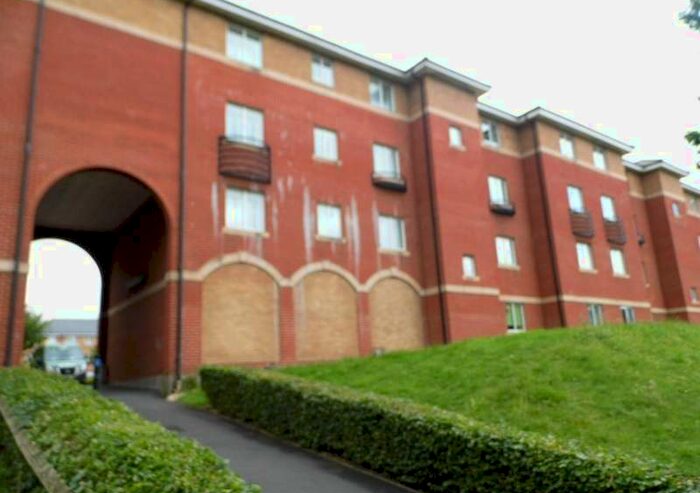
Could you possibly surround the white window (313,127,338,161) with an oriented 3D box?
[{"bbox_3d":[-0.773,-3.357,16.644,0.913,1.014,0.120,6,-17,-36],"label":"white window"}]

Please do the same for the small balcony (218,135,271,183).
[{"bbox_3d":[-2.883,-2.467,14.233,1.570,1.100,0.320,7,-16,-36],"label":"small balcony"}]

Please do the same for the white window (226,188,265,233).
[{"bbox_3d":[-2.929,-0.958,14.092,1.165,1.115,0.140,7,-16,-36],"label":"white window"}]

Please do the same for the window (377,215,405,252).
[{"bbox_3d":[1.484,-0.428,17.515,1.192,1.154,0.120,6,-17,-36],"label":"window"}]

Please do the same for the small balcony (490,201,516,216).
[{"bbox_3d":[6.409,-1.580,20.842,1.420,0.440,0.300,7,-16,-36],"label":"small balcony"}]

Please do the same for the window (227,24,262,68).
[{"bbox_3d":[-3.212,-6.016,15.264,1.160,1.135,0.140,7,-16,-36],"label":"window"}]

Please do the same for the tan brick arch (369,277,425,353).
[{"bbox_3d":[1.567,2.287,16.784,2.247,2.532,0.200,6,-17,-36],"label":"tan brick arch"}]

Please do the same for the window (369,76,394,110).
[{"bbox_3d":[1.228,-5.662,18.803,1.141,1.192,0.120,6,-17,-36],"label":"window"}]

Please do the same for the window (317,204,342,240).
[{"bbox_3d":[-0.680,-0.746,15.730,0.925,0.970,0.140,7,-16,-36],"label":"window"}]

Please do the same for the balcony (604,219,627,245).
[{"bbox_3d":[12.725,-0.723,24.087,1.420,1.090,0.300,7,-16,-36],"label":"balcony"}]

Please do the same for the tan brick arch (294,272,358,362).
[{"bbox_3d":[-0.656,2.046,15.177,2.247,2.608,0.200,6,-17,-36],"label":"tan brick arch"}]

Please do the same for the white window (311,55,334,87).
[{"bbox_3d":[-0.907,-5.975,17.284,0.900,0.995,0.120,6,-17,-36],"label":"white window"}]

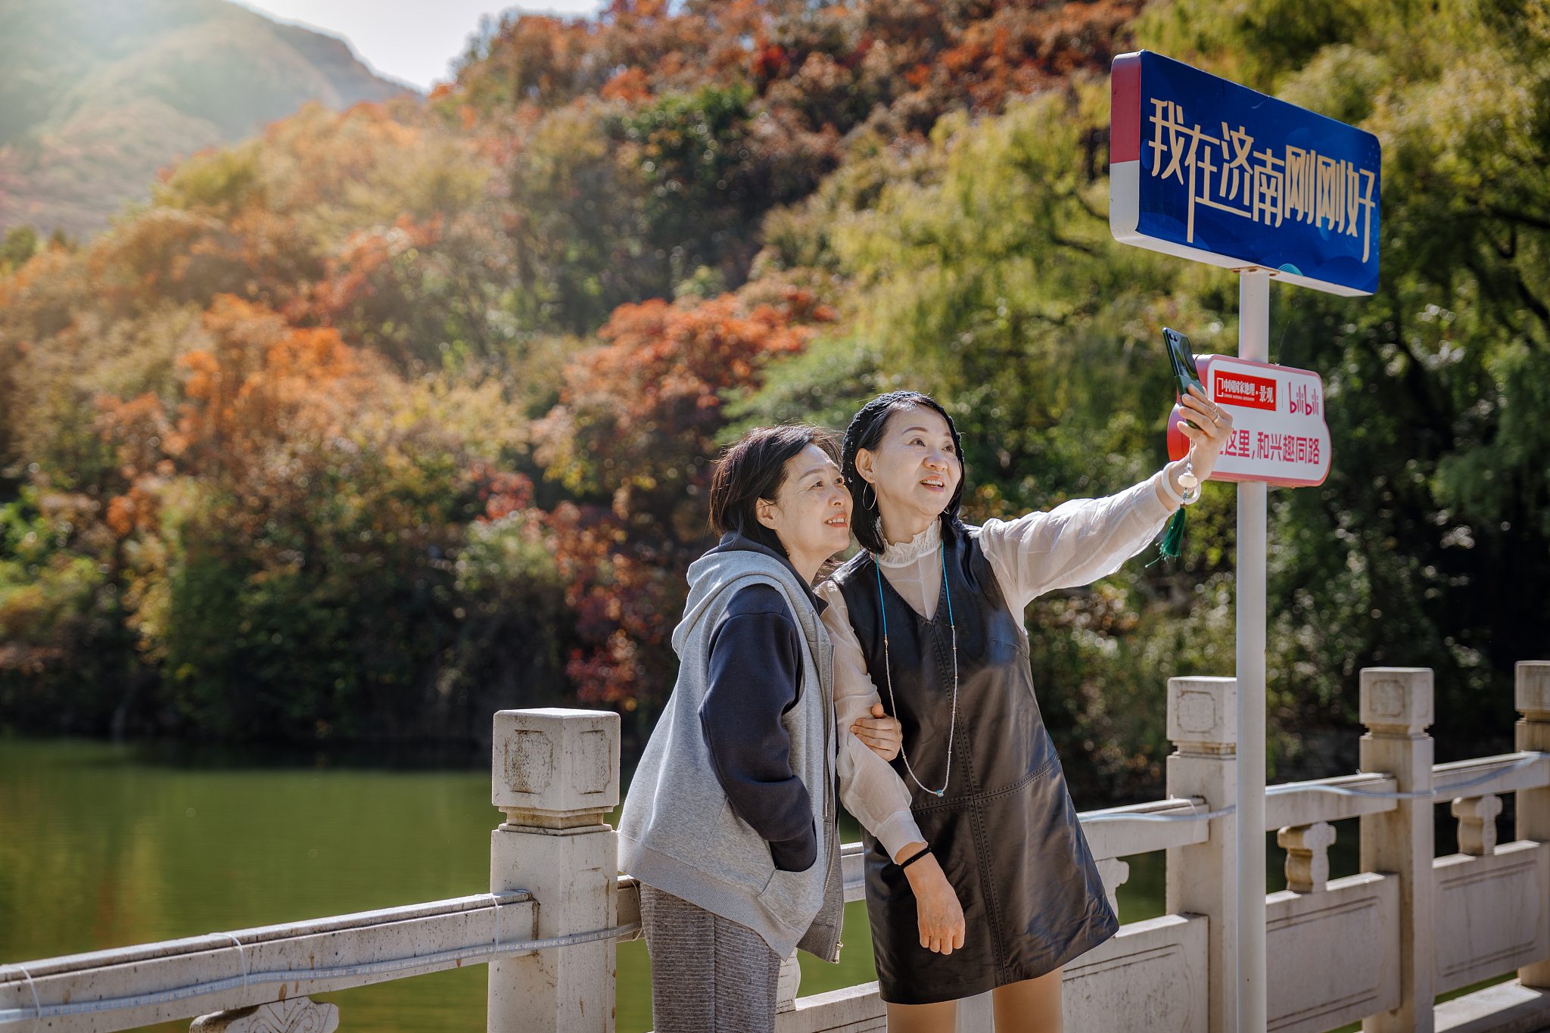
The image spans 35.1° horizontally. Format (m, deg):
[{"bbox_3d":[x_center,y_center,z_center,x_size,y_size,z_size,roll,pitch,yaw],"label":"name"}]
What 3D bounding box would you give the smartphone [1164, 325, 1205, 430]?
[{"bbox_3d":[0.620,-0.202,3.688,0.009,0.158,0.075,-21,-20,31],"label":"smartphone"}]

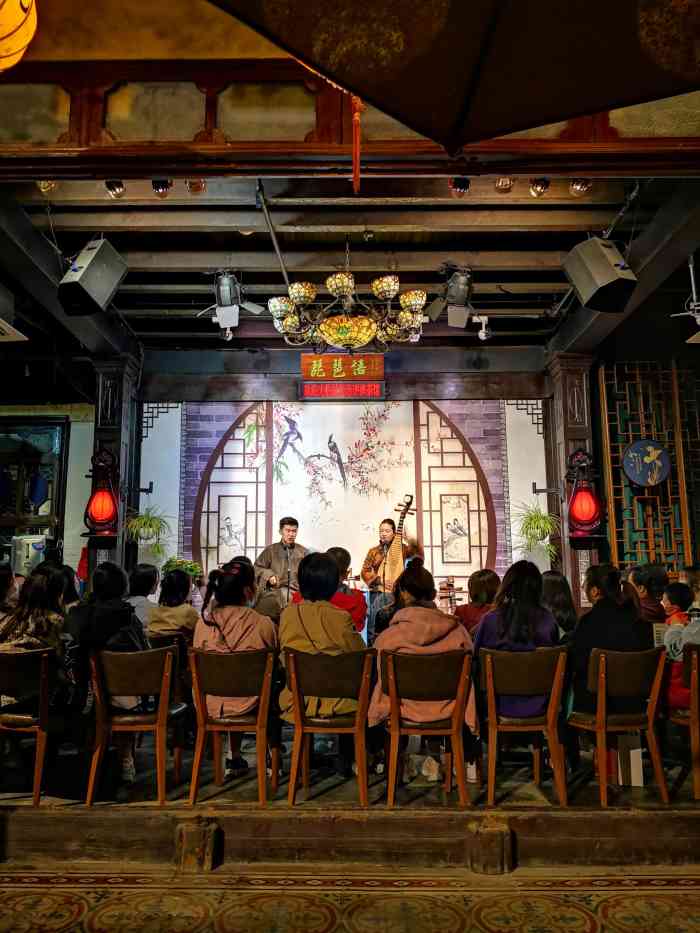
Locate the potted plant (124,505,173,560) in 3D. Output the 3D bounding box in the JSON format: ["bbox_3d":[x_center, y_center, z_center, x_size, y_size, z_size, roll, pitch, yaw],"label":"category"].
[{"bbox_3d":[-1.807,0.592,6.526,0.410,0.450,0.390,0,-10,-1],"label":"potted plant"}]

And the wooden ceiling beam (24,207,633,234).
[{"bbox_3d":[-0.135,-1.740,5.143,4.220,0.130,0.091,0,-9,0],"label":"wooden ceiling beam"}]

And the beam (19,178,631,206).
[{"bbox_3d":[-0.134,-1.797,4.789,4.180,0.130,0.086,0,-9,0],"label":"beam"}]

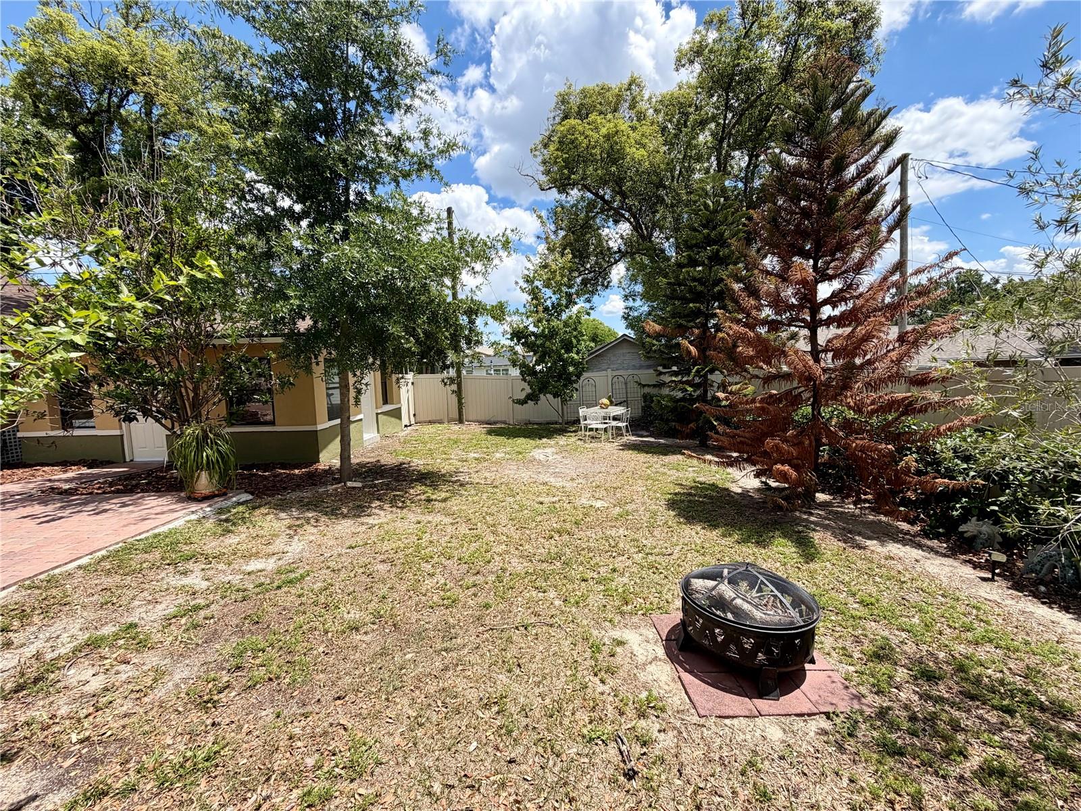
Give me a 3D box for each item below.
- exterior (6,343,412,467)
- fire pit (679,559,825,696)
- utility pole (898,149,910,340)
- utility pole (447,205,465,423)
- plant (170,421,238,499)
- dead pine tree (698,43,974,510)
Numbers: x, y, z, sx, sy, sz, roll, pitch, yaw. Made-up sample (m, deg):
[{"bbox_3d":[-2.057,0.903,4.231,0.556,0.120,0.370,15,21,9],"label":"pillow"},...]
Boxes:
[{"bbox_3d":[-8.113,-0.281,12.110,6.800,2.650,5.500,-1,5,2],"label":"exterior"},{"bbox_3d":[1.256,1.255,2.670,0.780,0.590,0.780,-2,5,0],"label":"fire pit"},{"bbox_3d":[10.697,-3.371,13.075,0.200,7.860,0.200,-2,5,0],"label":"utility pole"},{"bbox_3d":[-2.905,-2.995,15.041,0.200,7.300,0.200,-2,5,0],"label":"utility pole"},{"bbox_3d":[-5.273,0.864,6.780,0.840,1.120,0.840,-2,5,0],"label":"plant"},{"bbox_3d":[3.530,-1.485,5.457,3.200,5.520,3.100,-2,5,0],"label":"dead pine tree"}]

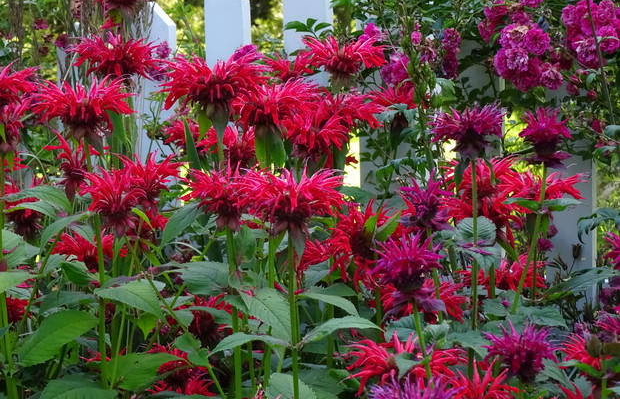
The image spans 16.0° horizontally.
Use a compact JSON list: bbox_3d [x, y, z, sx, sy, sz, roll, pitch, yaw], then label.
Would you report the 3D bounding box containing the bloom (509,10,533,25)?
[{"bbox_3d":[0.307,-0.262,3.200,0.032,0.028,0.032,-1,3,0],"label":"bloom"}]

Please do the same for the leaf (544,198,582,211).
[{"bbox_3d":[0.263,0.005,2.300,0.039,0.012,0.022,11,18,14],"label":"leaf"}]

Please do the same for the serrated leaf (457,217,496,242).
[{"bbox_3d":[0.174,0.031,2.300,0.042,0.040,0.012,0,-37,0],"label":"serrated leaf"}]

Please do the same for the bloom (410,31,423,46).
[{"bbox_3d":[0.169,-0.256,3.500,0.019,0.022,0.019,0,5,0],"label":"bloom"}]

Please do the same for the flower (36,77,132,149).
[{"bbox_3d":[-0.209,-0.083,2.020,0.092,0.059,0.092,-1,3,0],"label":"flower"}]

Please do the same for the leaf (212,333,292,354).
[{"bbox_3d":[-0.055,0.135,2.050,0.078,0.018,0.034,-12,24,-12],"label":"leaf"}]

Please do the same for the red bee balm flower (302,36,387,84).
[{"bbox_3d":[0.035,-0.140,2.200,0.083,0.049,0.080,0,3,0],"label":"red bee balm flower"}]

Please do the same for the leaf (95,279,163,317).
[{"bbox_3d":[-0.166,0.091,2.030,0.065,0.035,0.040,-1,3,0],"label":"leaf"}]

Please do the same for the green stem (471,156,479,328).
[{"bbox_3d":[0.164,0.045,2.200,0.005,0.170,0.005,1,3,0],"label":"green stem"}]

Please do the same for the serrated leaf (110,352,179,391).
[{"bbox_3d":[-0.159,0.168,2.150,0.072,0.014,0.038,-19,49,-5],"label":"serrated leaf"}]

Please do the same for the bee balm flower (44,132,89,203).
[{"bbox_3d":[-0.241,-0.032,2.200,0.050,0.067,0.047,0,5,0],"label":"bee balm flower"}]

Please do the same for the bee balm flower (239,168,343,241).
[{"bbox_3d":[-0.018,0.004,2.000,0.094,0.066,0.090,0,5,0],"label":"bee balm flower"}]

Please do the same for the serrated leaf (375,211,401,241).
[{"bbox_3d":[0.077,0.026,2.150,0.020,0.039,0.012,44,-1,45],"label":"serrated leaf"}]

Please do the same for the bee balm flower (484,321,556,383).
[{"bbox_3d":[0.201,0.146,2.100,0.069,0.059,0.069,-1,3,0],"label":"bee balm flower"}]

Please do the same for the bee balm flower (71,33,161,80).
[{"bbox_3d":[-0.194,-0.139,2.200,0.090,0.054,0.090,-1,3,0],"label":"bee balm flower"}]

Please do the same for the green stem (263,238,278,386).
[{"bbox_3d":[-0.042,0.109,2.150,0.006,0.144,0.006,3,3,0],"label":"green stem"}]

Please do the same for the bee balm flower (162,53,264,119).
[{"bbox_3d":[-0.087,-0.103,2.000,0.094,0.060,0.090,0,3,0],"label":"bee balm flower"}]

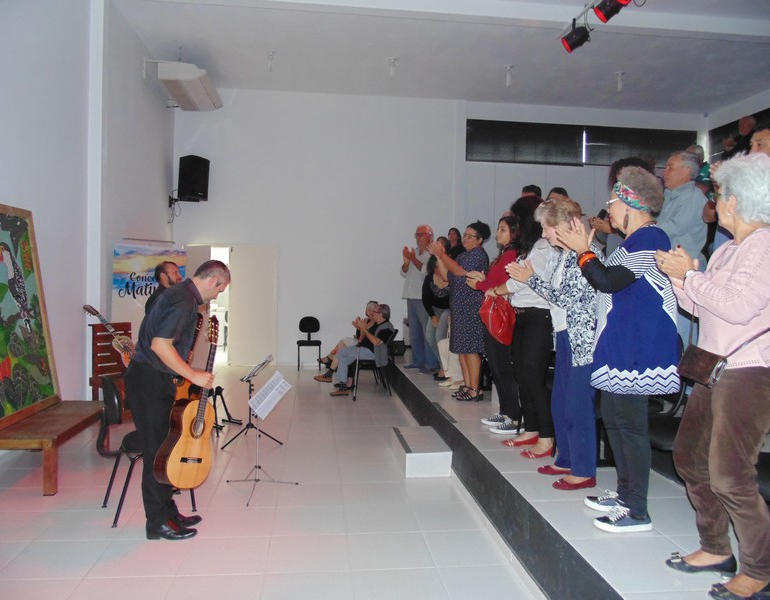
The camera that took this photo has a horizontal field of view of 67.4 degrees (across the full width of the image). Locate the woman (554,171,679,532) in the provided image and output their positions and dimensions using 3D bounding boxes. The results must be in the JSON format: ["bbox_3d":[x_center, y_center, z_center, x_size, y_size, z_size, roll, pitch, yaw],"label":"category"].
[{"bbox_3d":[1.099,0.213,2.735,0.560,1.660,0.500,1,1,-1],"label":"woman"}]

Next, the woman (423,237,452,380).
[{"bbox_3d":[0.625,0.114,6.807,0.480,1.640,0.340,2,2,30],"label":"woman"}]

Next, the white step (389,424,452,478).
[{"bbox_3d":[0.298,1.257,4.842,0.360,0.184,0.800,1,2,-7],"label":"white step"}]

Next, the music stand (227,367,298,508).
[{"bbox_3d":[-0.845,0.919,3.954,0.480,0.790,0.500,1,1,-22],"label":"music stand"}]

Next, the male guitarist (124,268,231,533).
[{"bbox_3d":[-1.182,0.541,3.299,0.580,1.560,0.480,1,1,-14],"label":"male guitarist"}]

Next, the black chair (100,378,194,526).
[{"bbox_3d":[-1.527,0.905,3.666,0.540,0.860,0.430,0,2,-37],"label":"black chair"}]

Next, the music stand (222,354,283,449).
[{"bbox_3d":[-1.165,0.883,5.124,0.480,0.790,0.480,1,1,-2],"label":"music stand"}]

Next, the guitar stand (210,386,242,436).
[{"bbox_3d":[-1.560,1.063,5.641,0.350,0.430,0.380,2,2,16],"label":"guitar stand"}]

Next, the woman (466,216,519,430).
[{"bbox_3d":[0.854,0.168,4.380,0.440,1.610,0.470,1,2,-18],"label":"woman"}]

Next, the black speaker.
[{"bbox_3d":[-3.190,-2.016,9.610,0.350,0.670,0.440,2,2,19],"label":"black speaker"}]

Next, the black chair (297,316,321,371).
[{"bbox_3d":[-1.270,0.729,9.746,0.420,0.880,0.500,1,2,-7],"label":"black chair"}]

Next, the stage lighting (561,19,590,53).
[{"bbox_3d":[1.689,-2.350,5.124,0.230,0.250,0.170,-11,-1,10],"label":"stage lighting"}]

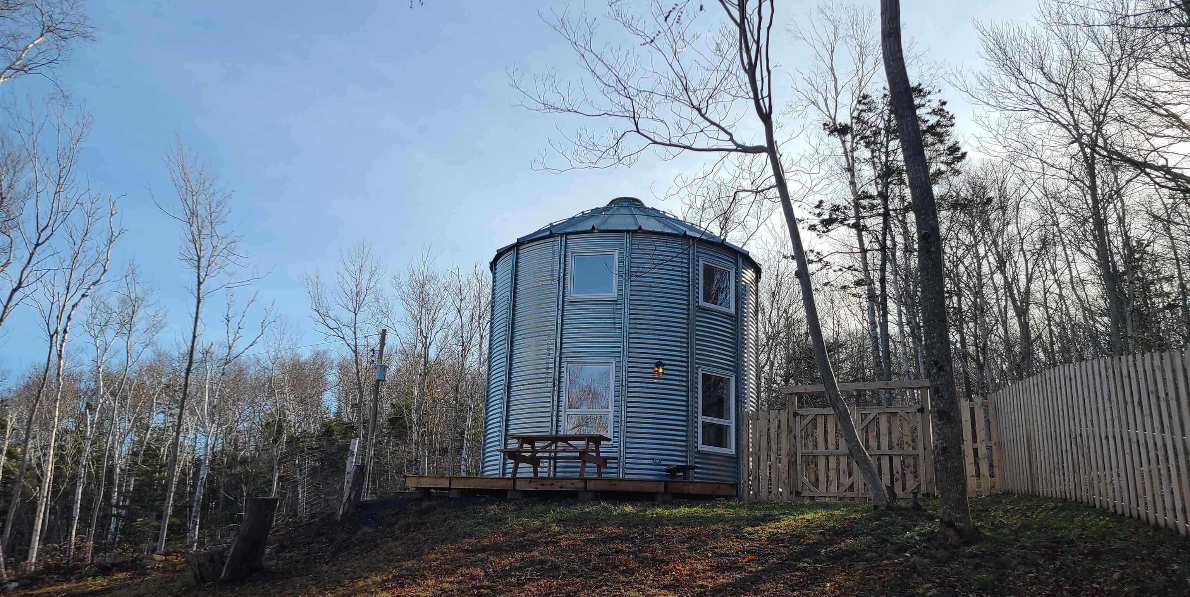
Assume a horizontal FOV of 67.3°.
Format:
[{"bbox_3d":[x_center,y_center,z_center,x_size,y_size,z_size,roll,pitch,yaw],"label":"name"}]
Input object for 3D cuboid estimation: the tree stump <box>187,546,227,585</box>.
[{"bbox_3d":[-6.018,4.138,13.869,0.600,0.550,0.600,7,-15,-21],"label":"tree stump"}]

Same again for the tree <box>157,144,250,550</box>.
[{"bbox_3d":[-10.039,0.928,22.011,2.700,10.300,2.600,8,-15,-24],"label":"tree"}]

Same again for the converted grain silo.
[{"bbox_3d":[0.688,1.154,21.607,6.600,7.350,6.600,3,-14,-3],"label":"converted grain silo"}]

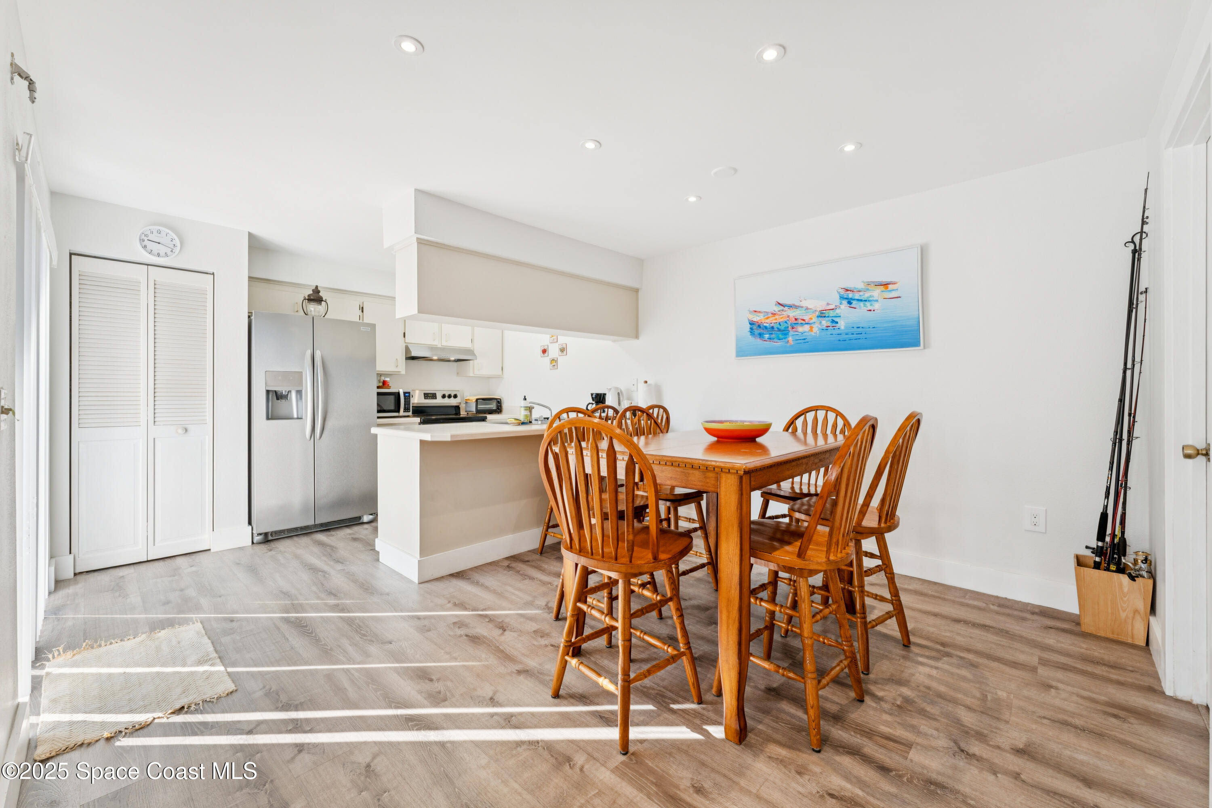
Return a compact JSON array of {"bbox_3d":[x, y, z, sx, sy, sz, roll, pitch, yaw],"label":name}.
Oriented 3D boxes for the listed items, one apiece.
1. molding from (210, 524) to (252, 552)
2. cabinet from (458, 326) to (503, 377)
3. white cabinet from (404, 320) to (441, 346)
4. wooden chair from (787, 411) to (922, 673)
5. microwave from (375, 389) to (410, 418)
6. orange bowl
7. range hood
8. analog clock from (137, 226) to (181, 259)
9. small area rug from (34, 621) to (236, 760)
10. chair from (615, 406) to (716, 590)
[{"bbox_3d":[-2.832,1.016,3.566,0.015,0.140,0.243,1,2,43],"label":"molding"},{"bbox_3d":[-1.507,-0.703,5.707,0.320,0.765,0.395,1,2,43],"label":"cabinet"},{"bbox_3d":[-2.052,-0.839,5.128,0.320,0.460,0.400,1,2,43],"label":"white cabinet"},{"bbox_3d":[1.138,0.565,2.167,0.527,1.078,0.465,1,1,41],"label":"wooden chair"},{"bbox_3d":[-2.303,-0.005,4.829,0.360,0.277,0.465,1,1,44],"label":"microwave"},{"bbox_3d":[0.640,0.134,2.310,0.347,0.085,0.347,0,1,0],"label":"orange bowl"},{"bbox_3d":[-1.926,-0.568,5.373,0.445,0.135,0.762,1,1,44],"label":"range hood"},{"bbox_3d":[-3.080,-1.118,3.255,0.038,0.227,0.228,1,2,43],"label":"analog clock"},{"bbox_3d":[-1.920,1.102,1.930,0.830,0.015,0.500,1,1,44],"label":"small area rug"},{"bbox_3d":[0.346,0.547,2.733,0.510,1.065,0.445,1,2,43],"label":"chair"}]

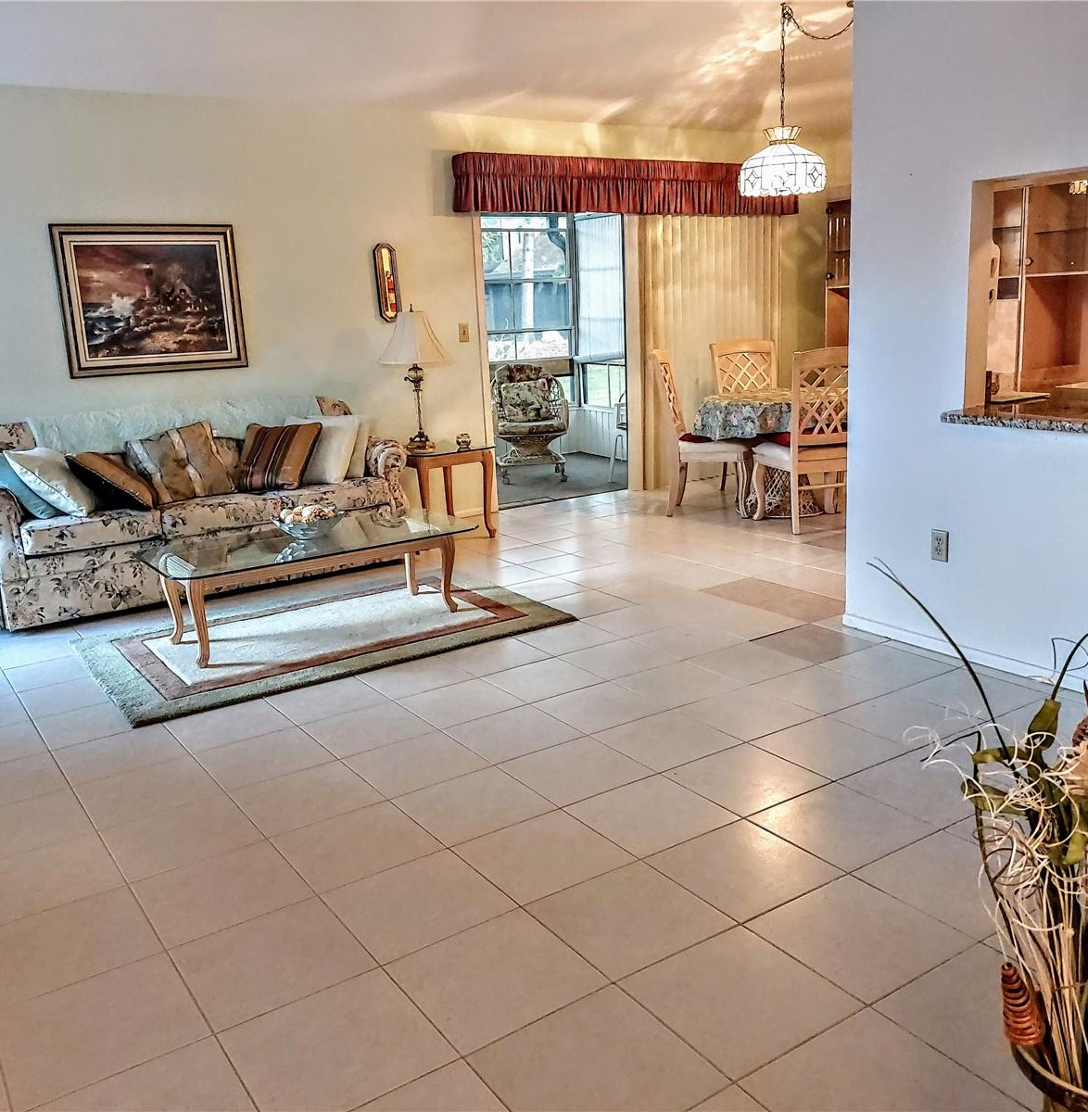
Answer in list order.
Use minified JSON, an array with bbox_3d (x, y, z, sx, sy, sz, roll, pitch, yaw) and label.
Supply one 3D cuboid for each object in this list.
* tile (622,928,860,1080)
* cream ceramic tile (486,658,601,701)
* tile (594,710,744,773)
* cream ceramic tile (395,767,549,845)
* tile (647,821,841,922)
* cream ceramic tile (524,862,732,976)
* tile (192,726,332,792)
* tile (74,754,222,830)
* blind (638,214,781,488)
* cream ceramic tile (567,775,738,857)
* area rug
[{"bbox_3d":[0.375,0.850,1.982,0.333,0.010,0.333,-11,16,-33],"label":"tile"},{"bbox_3d":[0.005,0.442,3.630,0.332,0.010,0.327,-11,16,-33],"label":"cream ceramic tile"},{"bbox_3d":[0.379,0.564,3.140,0.336,0.010,0.336,-11,16,-33],"label":"tile"},{"bbox_3d":[-0.188,0.671,2.755,0.335,0.010,0.335,-11,15,-33],"label":"cream ceramic tile"},{"bbox_3d":[0.469,0.724,2.396,0.335,0.010,0.335,-11,16,-33],"label":"tile"},{"bbox_3d":[0.180,0.772,2.196,0.332,0.010,0.327,-11,16,-33],"label":"cream ceramic tile"},{"bbox_3d":[-0.848,0.618,3.147,0.336,0.010,0.336,-11,16,-33],"label":"tile"},{"bbox_3d":[-1.137,0.676,2.952,0.333,0.010,0.333,-11,16,-33],"label":"tile"},{"bbox_3d":[1.226,-1.560,7.420,1.387,1.990,0.080,-11,16,-33],"label":"blind"},{"bbox_3d":[0.283,0.680,2.707,0.333,0.010,0.333,-11,16,-33],"label":"cream ceramic tile"},{"bbox_3d":[-0.912,0.315,4.386,1.810,0.015,1.190,-11,15,-33],"label":"area rug"}]

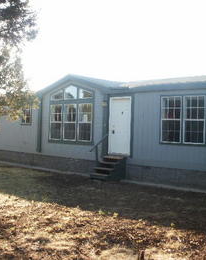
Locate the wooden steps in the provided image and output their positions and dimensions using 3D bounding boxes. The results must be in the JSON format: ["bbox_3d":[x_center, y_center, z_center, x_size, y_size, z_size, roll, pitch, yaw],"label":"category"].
[{"bbox_3d":[0.219,1.300,12.307,0.770,0.800,1.000,2,1,39],"label":"wooden steps"}]

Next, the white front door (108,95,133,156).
[{"bbox_3d":[0.593,-0.142,12.656,0.930,2.040,0.070,2,1,39],"label":"white front door"}]

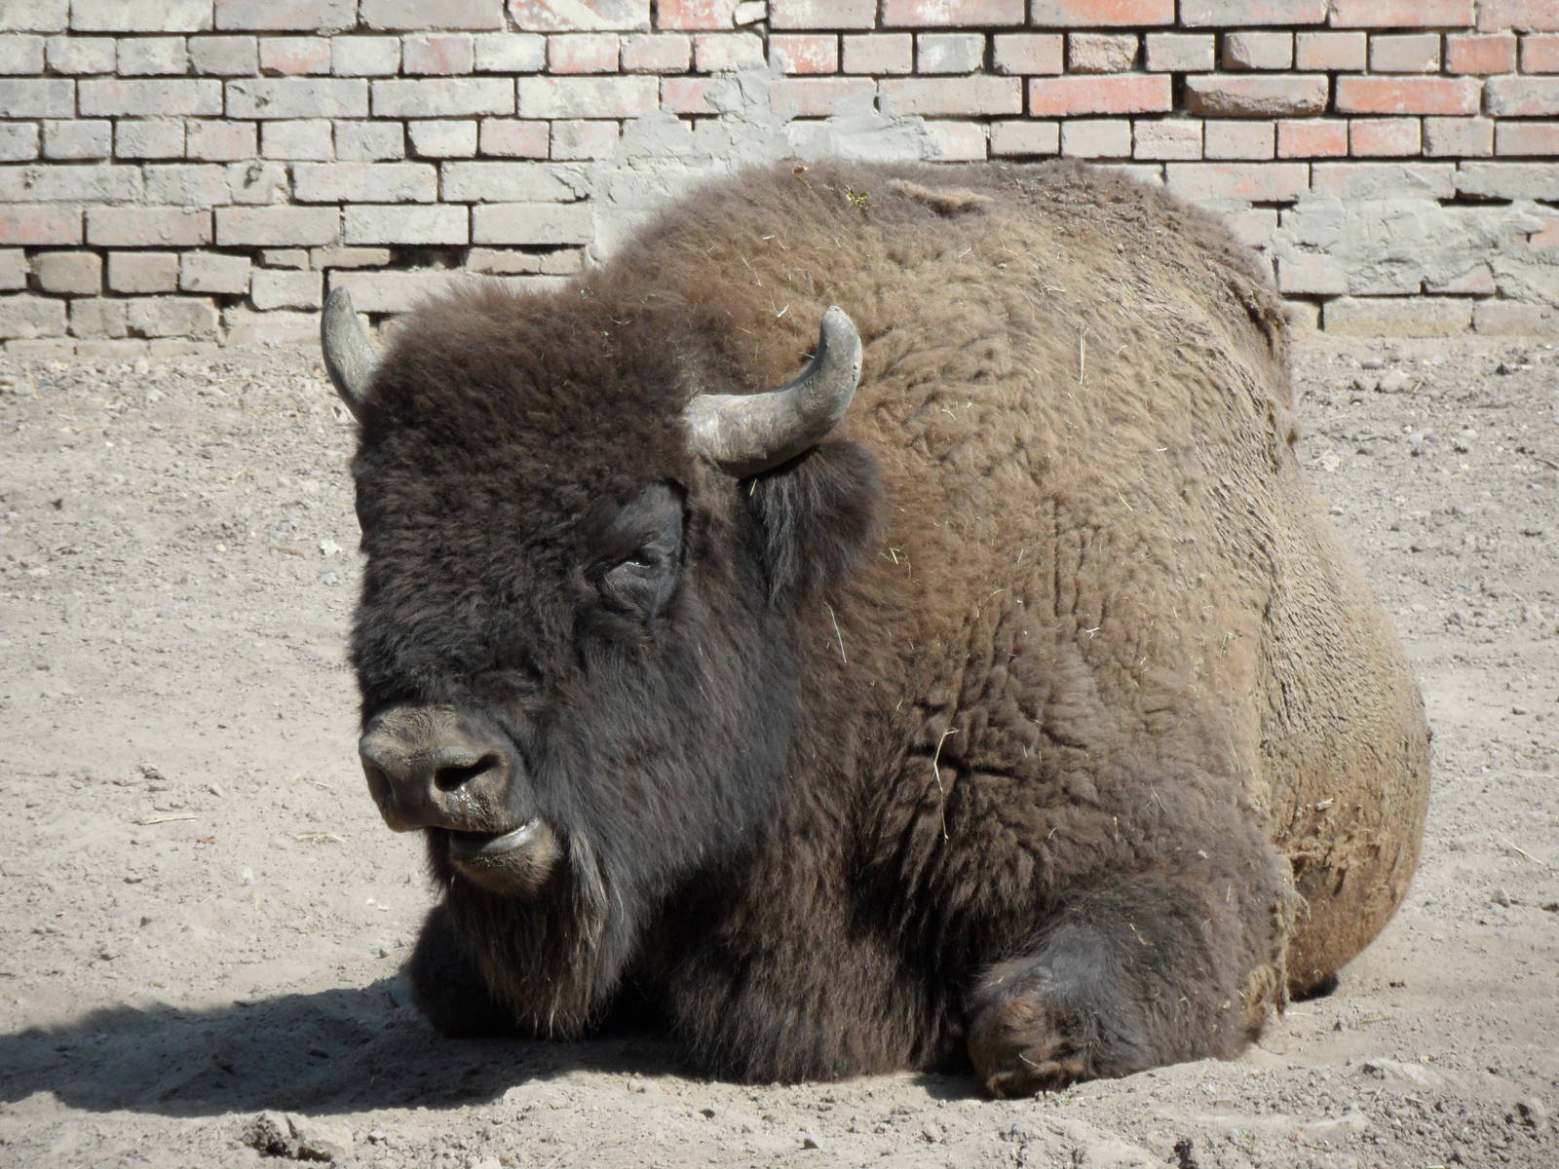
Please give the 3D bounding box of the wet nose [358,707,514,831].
[{"bbox_3d":[-0.364,0.198,14.500,0.150,0.122,0.100,4,15,30],"label":"wet nose"}]

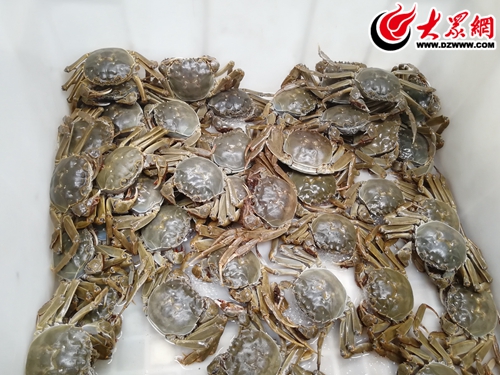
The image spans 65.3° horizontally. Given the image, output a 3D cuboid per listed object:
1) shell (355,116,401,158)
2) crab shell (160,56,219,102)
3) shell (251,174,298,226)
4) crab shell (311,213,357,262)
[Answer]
[{"bbox_3d":[0.189,-0.074,0.577,0.057,0.027,0.063,12,68,2],"label":"shell"},{"bbox_3d":[-0.089,-0.164,0.598,0.068,0.028,0.060,2,90,-7],"label":"crab shell"},{"bbox_3d":[0.035,0.019,0.520,0.058,0.028,0.067,10,69,18],"label":"shell"},{"bbox_3d":[0.115,0.066,0.532,0.061,0.027,0.056,9,63,4],"label":"crab shell"}]

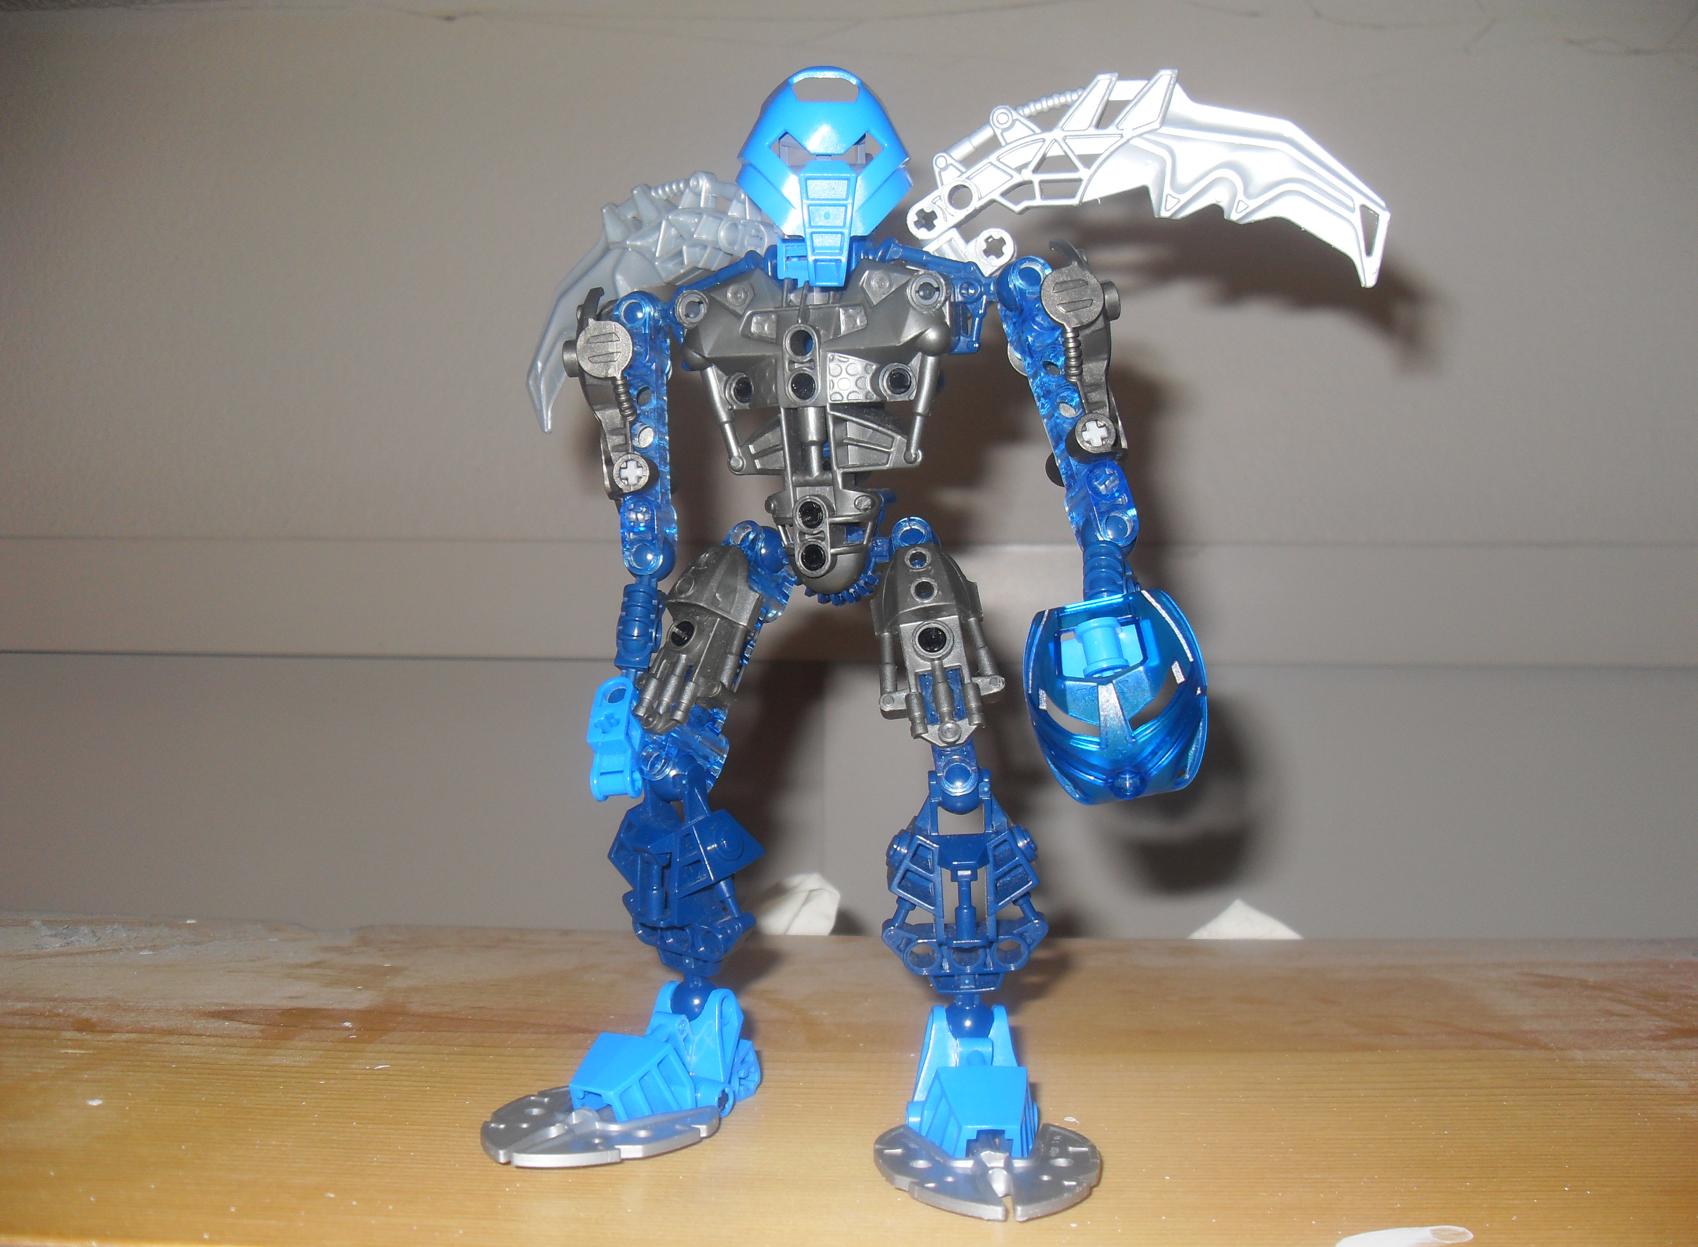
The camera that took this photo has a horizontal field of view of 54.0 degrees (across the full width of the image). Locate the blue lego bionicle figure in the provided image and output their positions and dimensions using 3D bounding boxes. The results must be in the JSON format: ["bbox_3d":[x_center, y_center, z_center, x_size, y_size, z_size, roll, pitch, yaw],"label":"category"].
[{"bbox_3d":[0.009,-0.004,0.325,0.183,0.202,0.100,1,5,13],"label":"blue lego bionicle figure"}]

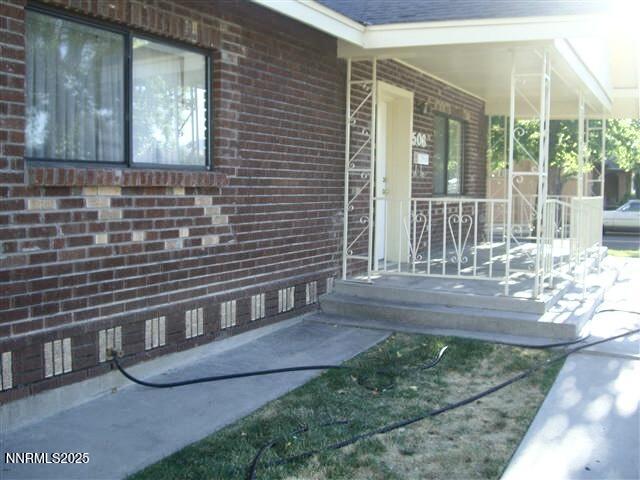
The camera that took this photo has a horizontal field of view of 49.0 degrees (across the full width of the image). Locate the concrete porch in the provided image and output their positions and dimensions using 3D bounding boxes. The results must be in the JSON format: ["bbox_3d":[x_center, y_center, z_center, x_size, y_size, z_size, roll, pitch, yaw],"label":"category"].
[{"bbox_3d":[2.297,0.482,8.741,2.414,0.279,5.184,3,5,28],"label":"concrete porch"}]

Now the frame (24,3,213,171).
[{"bbox_3d":[-1.270,-0.940,4.652,0.071,0.910,1.776,3,5,28],"label":"frame"}]

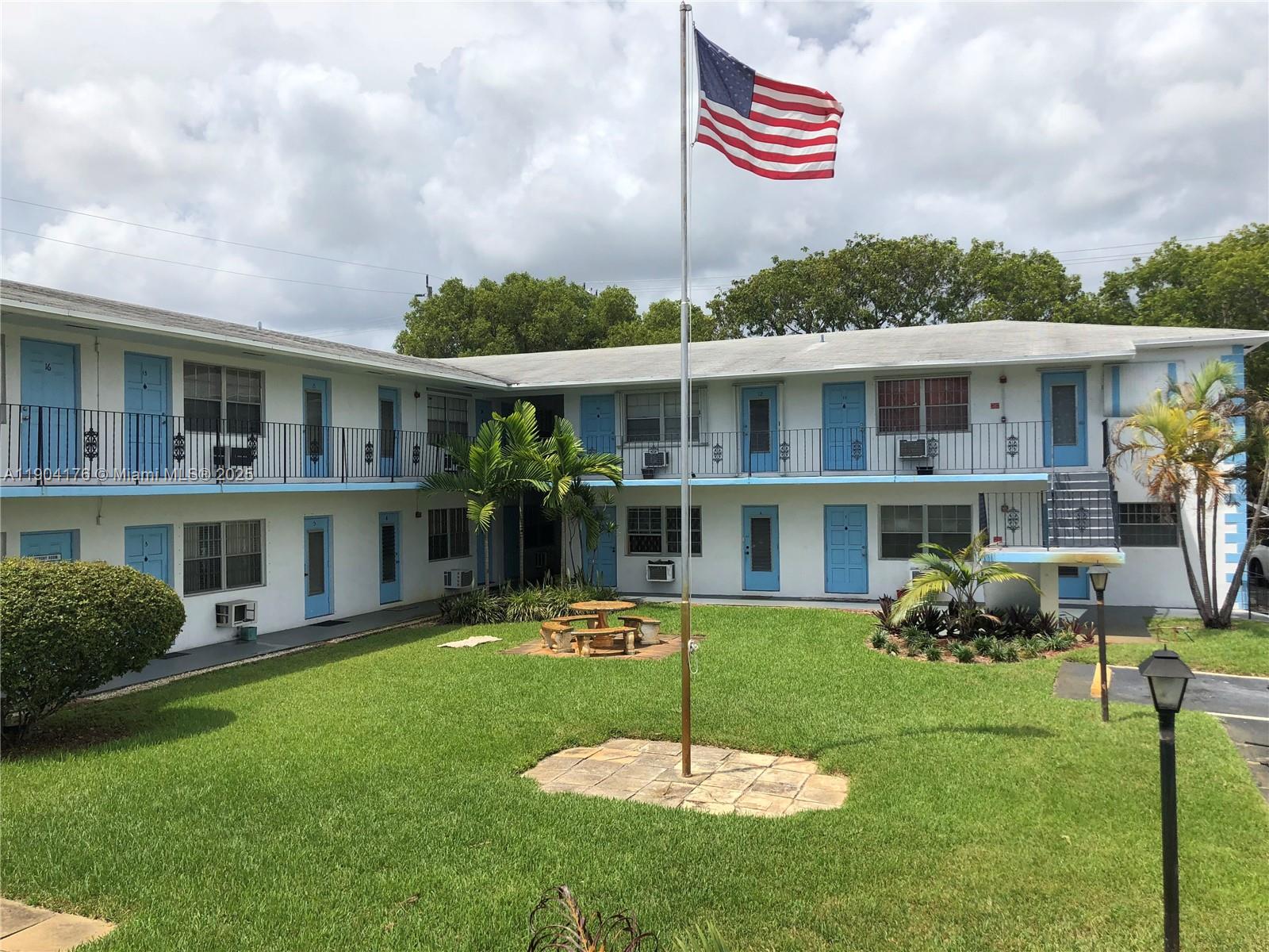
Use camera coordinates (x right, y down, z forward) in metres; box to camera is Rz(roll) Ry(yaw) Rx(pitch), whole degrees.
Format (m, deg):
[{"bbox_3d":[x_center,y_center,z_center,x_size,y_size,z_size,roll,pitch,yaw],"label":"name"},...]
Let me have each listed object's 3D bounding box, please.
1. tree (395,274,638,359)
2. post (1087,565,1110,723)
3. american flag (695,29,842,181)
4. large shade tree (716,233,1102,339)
[{"bbox_3d":[-4.639,-2.427,40.963,9.741,11.184,9.200,-1,0,-6],"label":"tree"},{"bbox_3d":[5.368,1.923,11.850,0.255,1.840,0.255,-1,0,23],"label":"post"},{"bbox_3d":[1.276,-3.522,9.750,1.400,1.430,0.320,-1,0,0],"label":"american flag"},{"bbox_3d":[9.745,-2.908,37.461,13.842,11.823,11.500,-1,0,15],"label":"large shade tree"}]

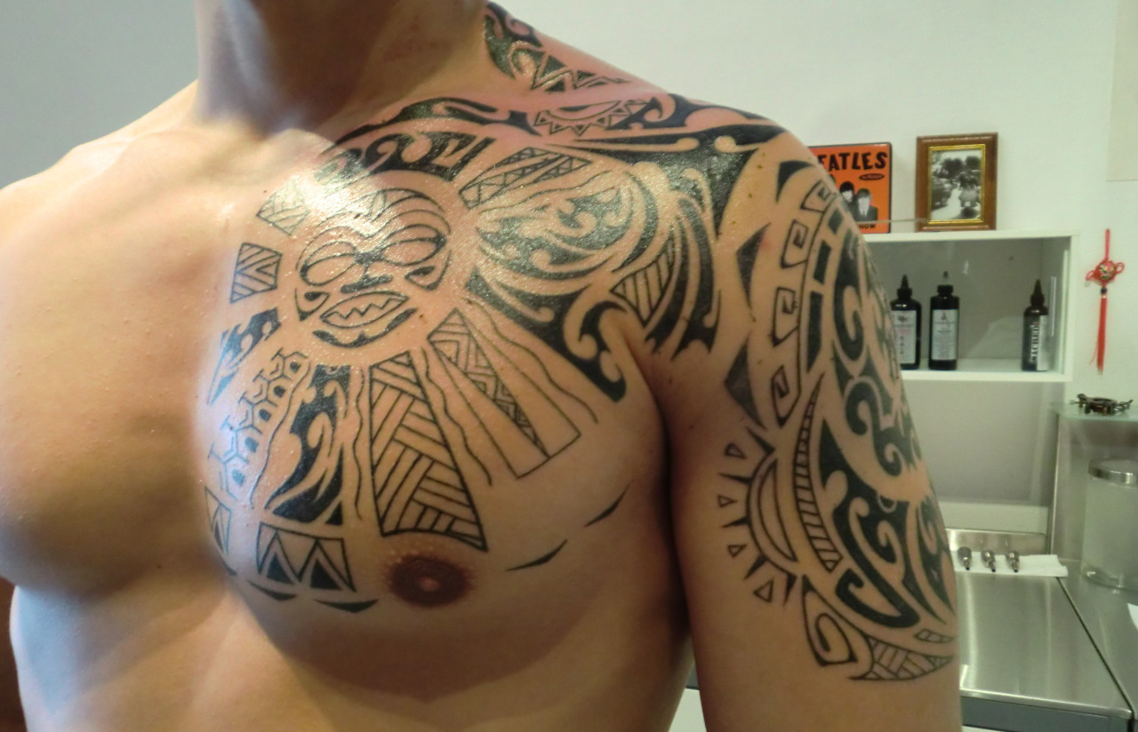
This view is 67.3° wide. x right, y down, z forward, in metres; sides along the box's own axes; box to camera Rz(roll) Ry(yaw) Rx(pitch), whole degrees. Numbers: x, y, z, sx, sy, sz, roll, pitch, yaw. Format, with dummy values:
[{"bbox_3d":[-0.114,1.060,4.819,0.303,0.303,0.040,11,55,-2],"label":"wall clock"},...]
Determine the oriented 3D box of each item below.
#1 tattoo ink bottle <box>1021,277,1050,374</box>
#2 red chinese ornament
[{"bbox_3d":[0.904,-0.080,1.650,0.048,0.175,0.048,2,10,25],"label":"tattoo ink bottle"},{"bbox_3d":[1.073,-0.129,1.707,0.066,0.288,0.025,1,9,19],"label":"red chinese ornament"}]

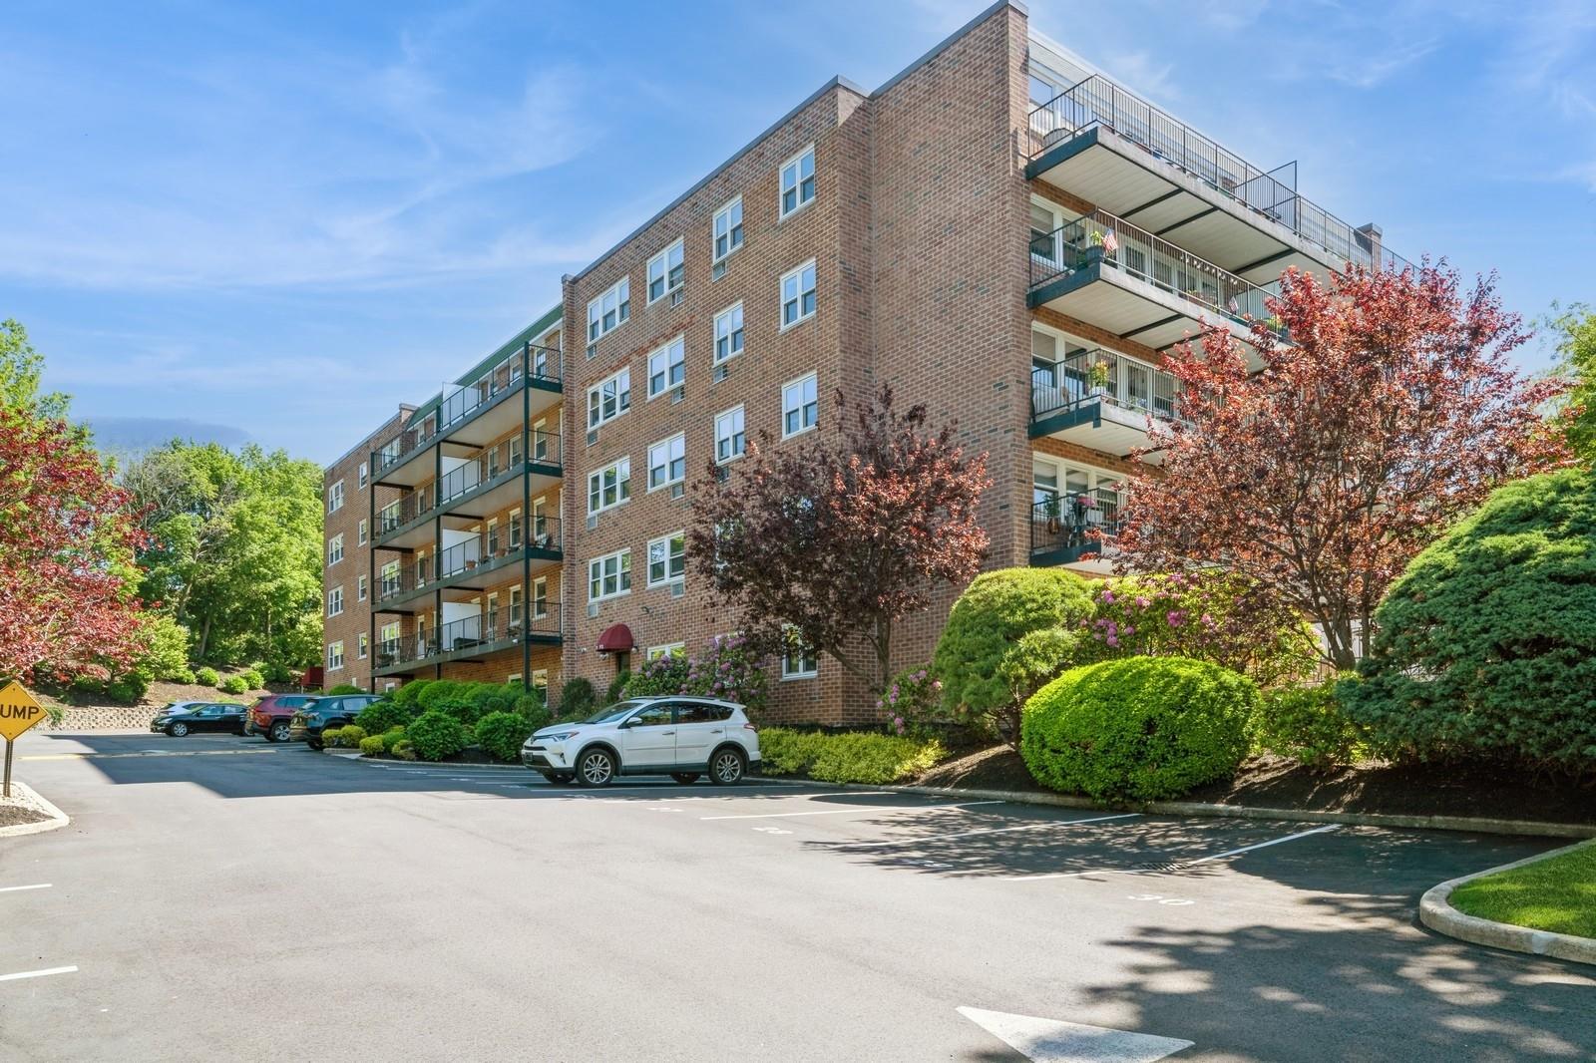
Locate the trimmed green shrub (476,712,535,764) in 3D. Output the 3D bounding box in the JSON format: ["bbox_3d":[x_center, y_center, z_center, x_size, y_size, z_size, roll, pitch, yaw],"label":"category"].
[{"bbox_3d":[-7.273,5.104,26.400,1.450,1.280,1.400,2,-7,-15],"label":"trimmed green shrub"}]

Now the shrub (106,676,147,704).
[{"bbox_3d":[-33.743,7.992,53.500,2.100,1.400,1.900,4,-7,-32],"label":"shrub"}]

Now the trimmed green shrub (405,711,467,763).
[{"bbox_3d":[-9.900,5.609,29.100,1.650,1.400,1.600,4,-11,-20],"label":"trimmed green shrub"}]

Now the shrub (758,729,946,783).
[{"bbox_3d":[0.850,4.543,21.600,1.500,0.950,4.400,8,-13,-37],"label":"shrub"}]

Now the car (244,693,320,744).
[{"bbox_3d":[-17.700,6.872,39.100,4.600,1.700,1.860,8,-13,-39],"label":"car"}]

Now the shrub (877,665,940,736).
[{"bbox_3d":[2.435,3.630,22.700,1.550,1.550,1.400,-1,-6,6],"label":"shrub"}]

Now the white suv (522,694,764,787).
[{"bbox_3d":[-3.000,4.047,20.500,4.600,1.700,1.850,7,-12,-35],"label":"white suv"}]

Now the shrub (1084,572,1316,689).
[{"bbox_3d":[7.161,2.026,19.000,4.200,2.600,2.700,-2,-7,21],"label":"shrub"}]

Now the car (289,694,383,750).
[{"bbox_3d":[-13.300,5.971,33.200,4.600,1.690,1.860,8,-13,-40],"label":"car"}]

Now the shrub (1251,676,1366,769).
[{"bbox_3d":[7.892,2.959,16.400,1.950,1.400,1.700,-3,-7,26],"label":"shrub"}]

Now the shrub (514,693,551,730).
[{"bbox_3d":[-7.117,4.892,28.500,1.000,1.100,1.000,2,-7,-14],"label":"shrub"}]

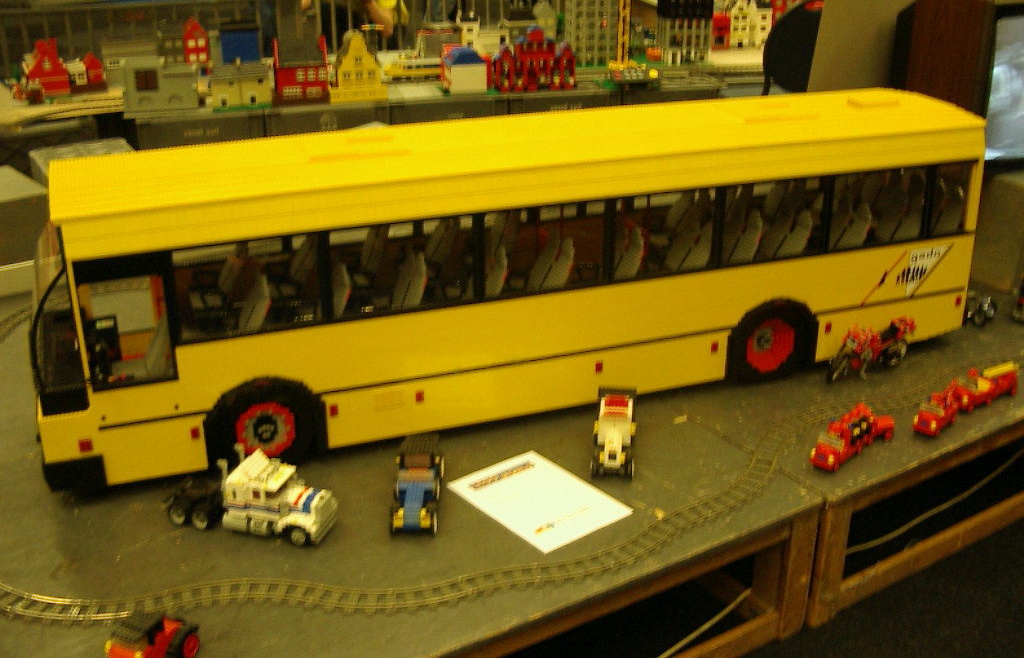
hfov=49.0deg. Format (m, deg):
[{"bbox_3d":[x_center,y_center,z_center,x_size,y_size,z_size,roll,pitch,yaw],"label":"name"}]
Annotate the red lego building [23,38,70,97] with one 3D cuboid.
[{"bbox_3d":[-1.542,-0.864,3.701,0.128,0.175,0.130,-13,25,-27],"label":"red lego building"}]

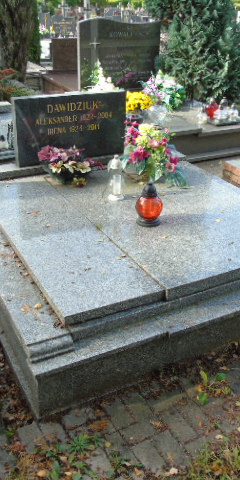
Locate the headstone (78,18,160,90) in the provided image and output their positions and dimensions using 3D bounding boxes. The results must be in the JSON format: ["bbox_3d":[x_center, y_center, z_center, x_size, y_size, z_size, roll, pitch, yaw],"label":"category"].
[{"bbox_3d":[0.005,-2.385,6.052,1.102,0.865,0.093,-13,32,-26],"label":"headstone"}]

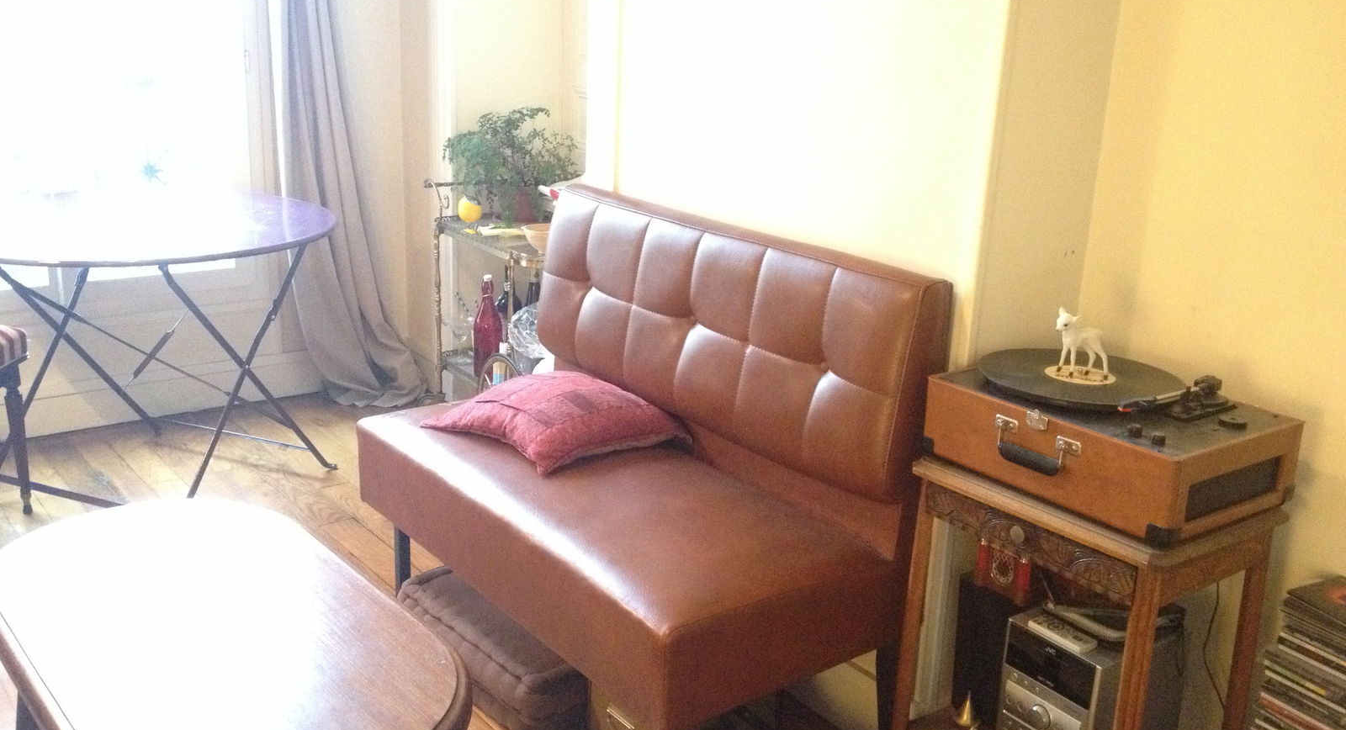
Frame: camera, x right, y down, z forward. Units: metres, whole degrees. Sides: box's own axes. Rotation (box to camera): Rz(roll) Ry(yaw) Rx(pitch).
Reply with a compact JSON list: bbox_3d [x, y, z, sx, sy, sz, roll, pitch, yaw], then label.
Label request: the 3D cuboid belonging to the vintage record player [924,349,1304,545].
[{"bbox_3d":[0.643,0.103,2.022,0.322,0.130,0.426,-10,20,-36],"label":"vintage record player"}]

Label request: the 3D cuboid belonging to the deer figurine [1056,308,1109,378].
[{"bbox_3d":[0.611,-0.033,2.029,0.070,0.103,0.038,2,16,-1],"label":"deer figurine"}]

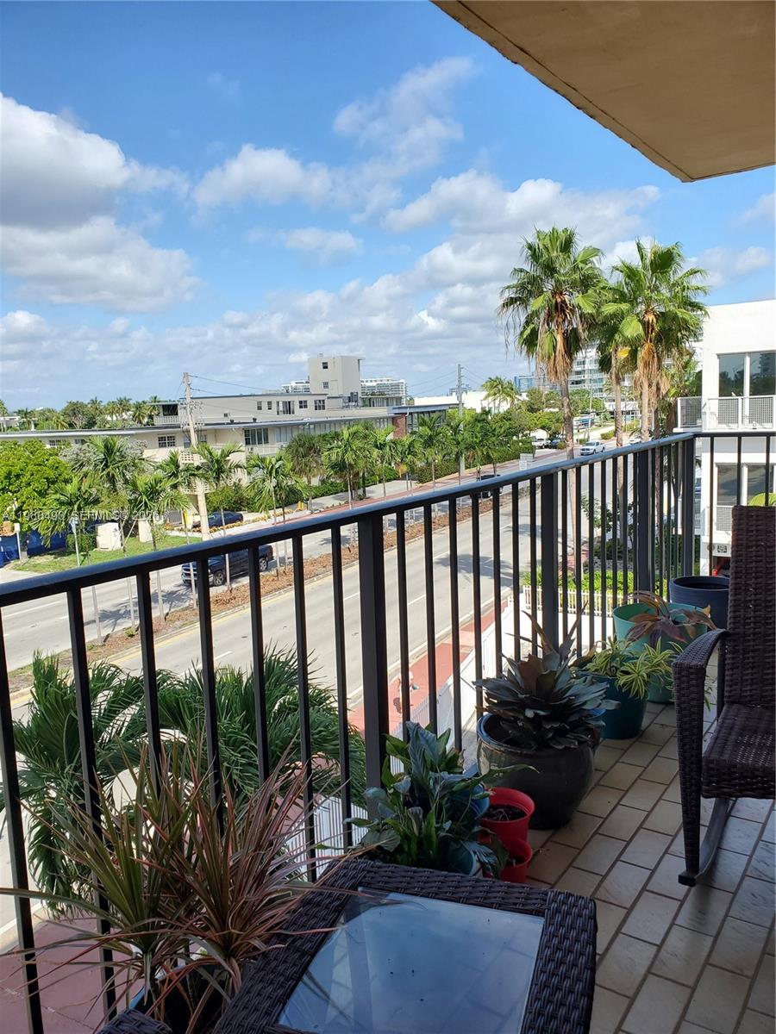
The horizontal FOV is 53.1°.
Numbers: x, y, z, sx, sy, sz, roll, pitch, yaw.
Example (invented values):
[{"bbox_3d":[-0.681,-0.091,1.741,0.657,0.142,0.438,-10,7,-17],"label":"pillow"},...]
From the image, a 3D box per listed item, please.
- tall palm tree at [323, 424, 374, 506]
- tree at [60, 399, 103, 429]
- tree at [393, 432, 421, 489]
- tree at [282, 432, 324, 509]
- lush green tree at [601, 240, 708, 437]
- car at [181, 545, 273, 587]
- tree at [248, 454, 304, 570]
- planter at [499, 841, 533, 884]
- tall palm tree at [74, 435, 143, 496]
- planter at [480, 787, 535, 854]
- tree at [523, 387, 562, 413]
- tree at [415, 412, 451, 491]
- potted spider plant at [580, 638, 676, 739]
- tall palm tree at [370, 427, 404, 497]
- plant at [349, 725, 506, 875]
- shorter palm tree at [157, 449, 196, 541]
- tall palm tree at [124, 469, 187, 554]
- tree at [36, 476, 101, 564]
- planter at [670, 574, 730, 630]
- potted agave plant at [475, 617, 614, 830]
[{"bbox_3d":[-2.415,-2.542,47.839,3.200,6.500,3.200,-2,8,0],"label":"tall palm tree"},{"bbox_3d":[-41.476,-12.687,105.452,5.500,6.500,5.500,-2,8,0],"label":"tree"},{"bbox_3d":[1.564,-2.887,59.053,2.100,6.969,2.100,-2,8,2],"label":"tree"},{"bbox_3d":[-7.261,-4.001,67.816,3.600,6.939,3.600,-2,8,0],"label":"tree"},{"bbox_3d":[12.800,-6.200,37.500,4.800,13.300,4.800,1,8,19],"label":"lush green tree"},{"bbox_3d":[-8.677,2.379,42.430,2.050,1.880,5.850,2,9,27],"label":"car"},{"bbox_3d":[-6.521,-0.105,45.034,3.100,7.128,3.100,-3,9,-8],"label":"tree"},{"bbox_3d":[0.315,0.944,2.050,0.140,0.135,0.140,-1,9,9],"label":"planter"},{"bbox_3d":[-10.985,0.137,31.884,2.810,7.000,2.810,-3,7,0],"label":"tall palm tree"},{"bbox_3d":[0.328,0.924,2.259,0.200,0.180,0.200,-1,8,8],"label":"planter"},{"bbox_3d":[34.077,-22.913,170.160,9.000,11.628,9.000,0,9,11],"label":"tree"},{"bbox_3d":[3.748,-4.355,65.588,3.100,8.602,3.100,-2,9,4],"label":"tree"},{"bbox_3d":[0.934,0.654,3.022,0.380,0.371,0.370,1,9,17],"label":"potted spider plant"},{"bbox_3d":[-0.124,-2.534,54.534,2.350,7.645,2.350,-2,8,0],"label":"tall palm tree"},{"bbox_3d":[0.108,0.798,2.166,0.440,0.470,0.420,-2,8,2],"label":"plant"},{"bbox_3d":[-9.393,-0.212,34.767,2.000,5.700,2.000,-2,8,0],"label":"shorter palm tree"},{"bbox_3d":[-10.780,1.403,36.186,3.000,7.116,3.000,-5,9,-17],"label":"tall palm tree"},{"bbox_3d":[-12.095,1.776,30.183,2.500,6.719,2.500,-5,8,-21],"label":"tree"},{"bbox_3d":[1.910,0.530,4.620,0.420,0.310,0.420,1,8,23],"label":"planter"},{"bbox_3d":[0.508,0.629,2.511,0.470,0.680,0.460,0,8,11],"label":"potted agave plant"}]

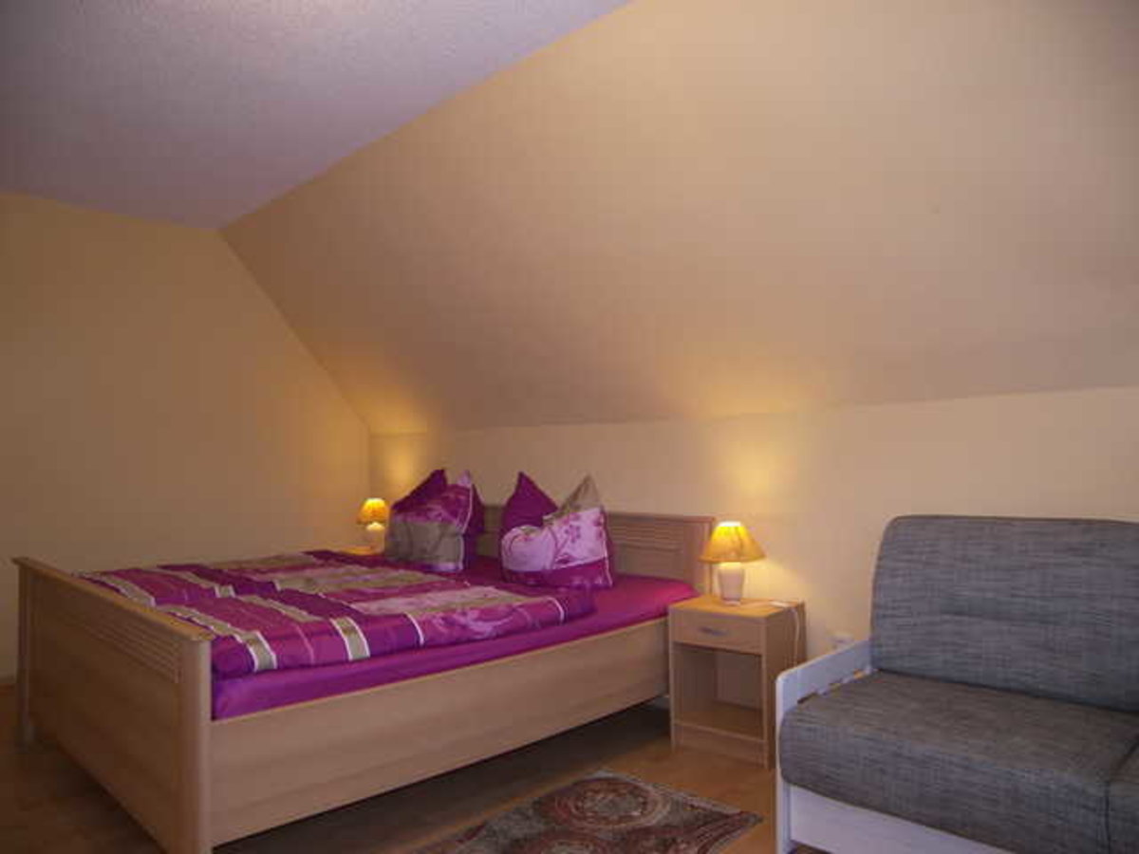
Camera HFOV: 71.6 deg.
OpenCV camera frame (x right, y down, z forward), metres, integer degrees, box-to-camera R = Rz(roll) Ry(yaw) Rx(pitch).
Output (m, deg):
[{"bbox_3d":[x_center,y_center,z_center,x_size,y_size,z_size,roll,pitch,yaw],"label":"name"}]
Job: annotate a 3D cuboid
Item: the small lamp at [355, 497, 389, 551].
[{"bbox_3d":[-1.180,0.600,4.800,0.250,0.325,0.250,-3,-4,44],"label":"small lamp"}]

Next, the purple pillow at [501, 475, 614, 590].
[{"bbox_3d":[-0.060,0.473,3.732,0.520,0.500,0.220,-2,-4,34],"label":"purple pillow"}]

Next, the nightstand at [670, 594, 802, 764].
[{"bbox_3d":[0.671,0.989,3.142,0.398,0.558,0.380,-2,-4,36],"label":"nightstand"}]

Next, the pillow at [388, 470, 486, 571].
[{"bbox_3d":[-0.758,0.502,4.422,0.570,0.520,0.240,-3,-4,44],"label":"pillow"}]

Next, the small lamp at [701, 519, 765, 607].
[{"bbox_3d":[0.649,0.543,3.160,0.255,0.335,0.255,0,-3,0],"label":"small lamp"}]

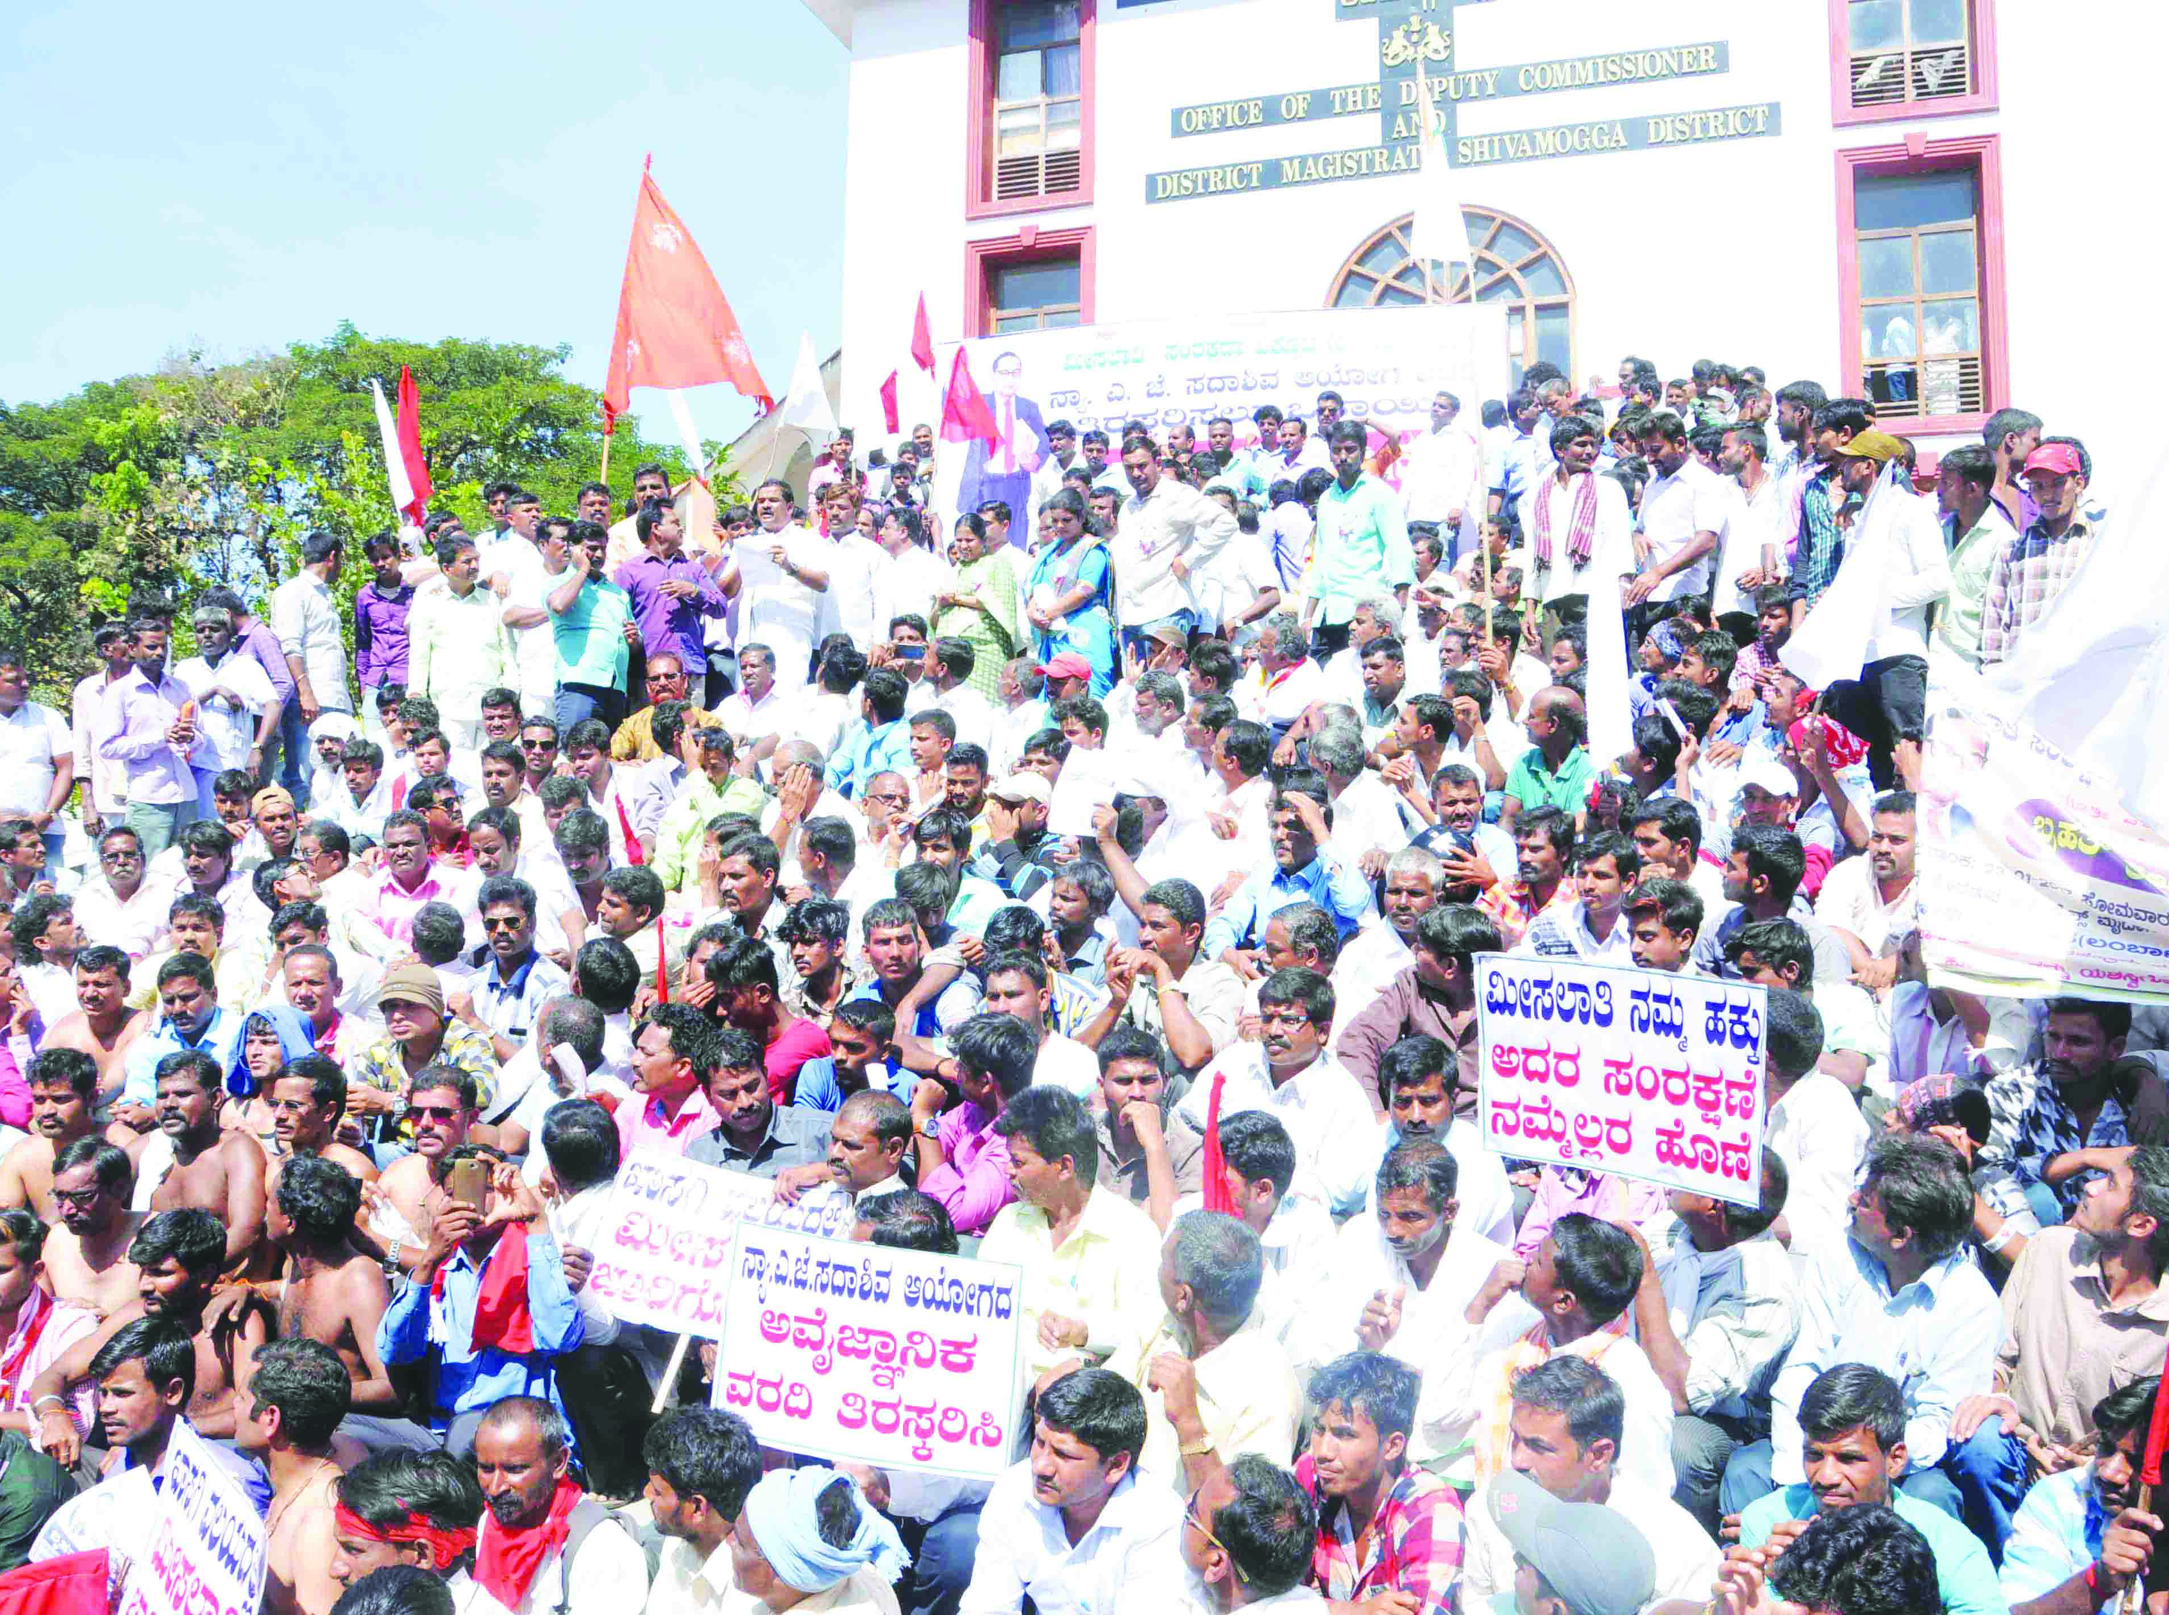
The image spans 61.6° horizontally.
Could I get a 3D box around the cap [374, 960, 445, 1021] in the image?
[{"bbox_3d":[-1.870,0.503,5.050,0.190,0.145,0.230,0,-5,6],"label":"cap"}]

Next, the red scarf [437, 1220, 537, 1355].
[{"bbox_3d":[-1.451,1.171,4.450,0.240,0.320,0.190,2,-6,-12],"label":"red scarf"}]

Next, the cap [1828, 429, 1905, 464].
[{"bbox_3d":[2.904,-1.327,6.750,0.255,0.130,0.175,2,-6,-15],"label":"cap"}]

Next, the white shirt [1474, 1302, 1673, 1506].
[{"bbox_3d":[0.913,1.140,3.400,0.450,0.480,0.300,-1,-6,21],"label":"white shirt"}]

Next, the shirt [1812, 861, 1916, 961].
[{"bbox_3d":[2.302,0.370,5.250,0.460,0.500,0.300,-3,-7,30],"label":"shirt"}]

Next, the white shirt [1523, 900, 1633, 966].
[{"bbox_3d":[1.429,0.453,5.200,0.440,0.460,0.270,-1,-6,14],"label":"white shirt"}]

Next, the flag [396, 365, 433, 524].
[{"bbox_3d":[-3.056,-1.653,8.300,0.160,0.700,0.100,3,-5,-19],"label":"flag"}]

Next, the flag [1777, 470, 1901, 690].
[{"bbox_3d":[2.461,-0.742,5.950,0.410,0.720,0.250,-1,-6,18],"label":"flag"}]

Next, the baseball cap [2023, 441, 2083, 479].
[{"bbox_3d":[3.085,-1.107,5.800,0.250,0.120,0.180,4,-6,-33],"label":"baseball cap"}]

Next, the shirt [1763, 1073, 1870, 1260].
[{"bbox_3d":[1.706,0.895,4.300,0.340,0.520,0.440,1,-6,0],"label":"shirt"}]

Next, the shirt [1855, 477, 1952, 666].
[{"bbox_3d":[2.880,-0.824,6.400,0.320,0.640,0.460,-1,-5,15],"label":"shirt"}]

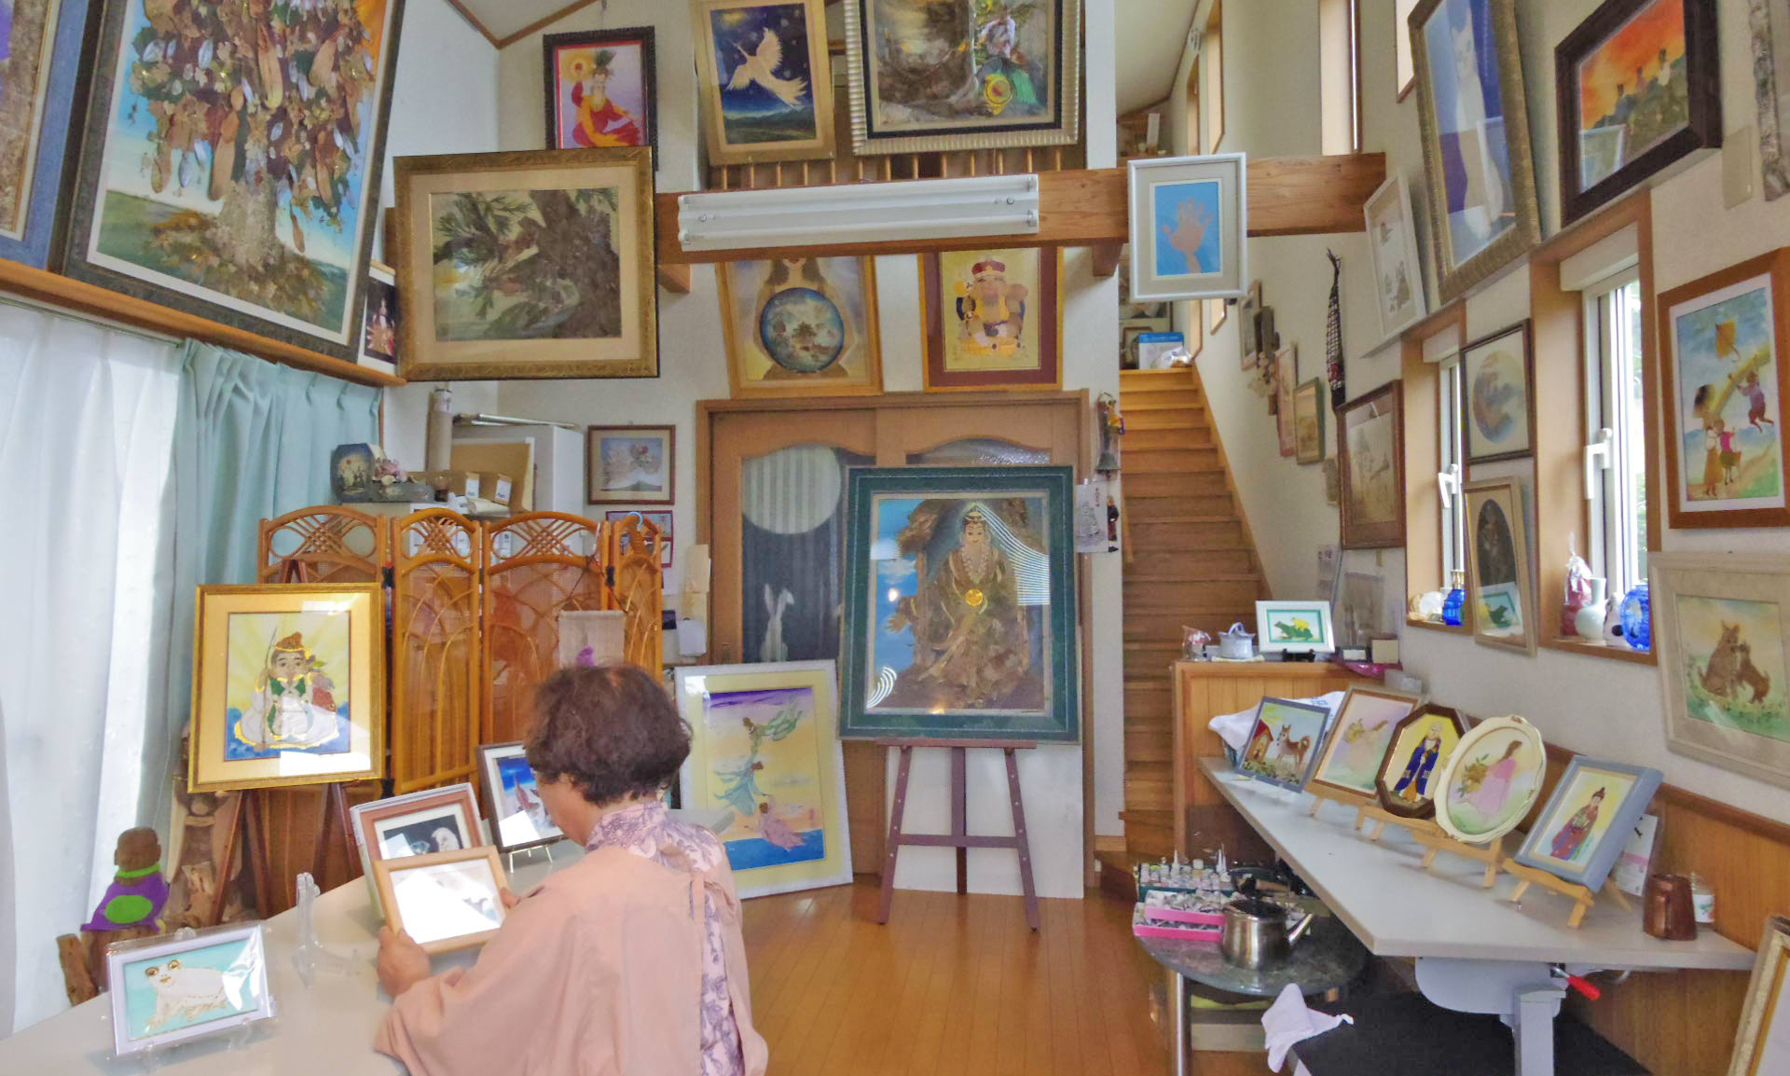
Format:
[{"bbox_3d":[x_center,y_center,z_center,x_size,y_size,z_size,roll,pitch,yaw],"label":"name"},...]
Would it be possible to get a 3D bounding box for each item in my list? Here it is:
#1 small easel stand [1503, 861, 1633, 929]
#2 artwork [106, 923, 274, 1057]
[{"bbox_3d":[1.210,0.564,1.905,0.170,0.180,0.220,0,-2,-9],"label":"small easel stand"},{"bbox_3d":[-0.922,0.590,1.422,0.173,0.125,0.020,1,-26,-44],"label":"artwork"}]

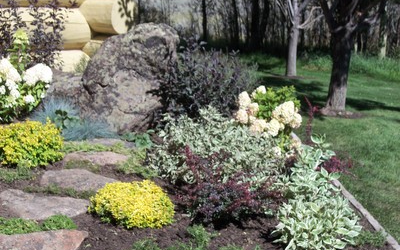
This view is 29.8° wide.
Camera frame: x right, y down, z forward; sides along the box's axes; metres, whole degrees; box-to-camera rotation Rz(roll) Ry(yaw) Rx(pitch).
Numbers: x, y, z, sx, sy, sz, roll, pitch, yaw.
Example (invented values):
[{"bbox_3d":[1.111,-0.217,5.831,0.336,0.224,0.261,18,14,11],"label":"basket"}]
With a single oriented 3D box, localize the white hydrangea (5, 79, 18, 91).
[{"bbox_3d":[-1.606,-0.337,6.400,0.119,0.097,0.097,0,12,0],"label":"white hydrangea"}]

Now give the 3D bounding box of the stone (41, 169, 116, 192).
[{"bbox_3d":[-0.891,0.421,5.600,0.600,0.090,0.400,0,9,0],"label":"stone"}]

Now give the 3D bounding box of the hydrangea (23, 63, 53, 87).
[{"bbox_3d":[-1.376,-0.430,6.400,0.235,0.185,0.200,0,9,0],"label":"hydrangea"}]

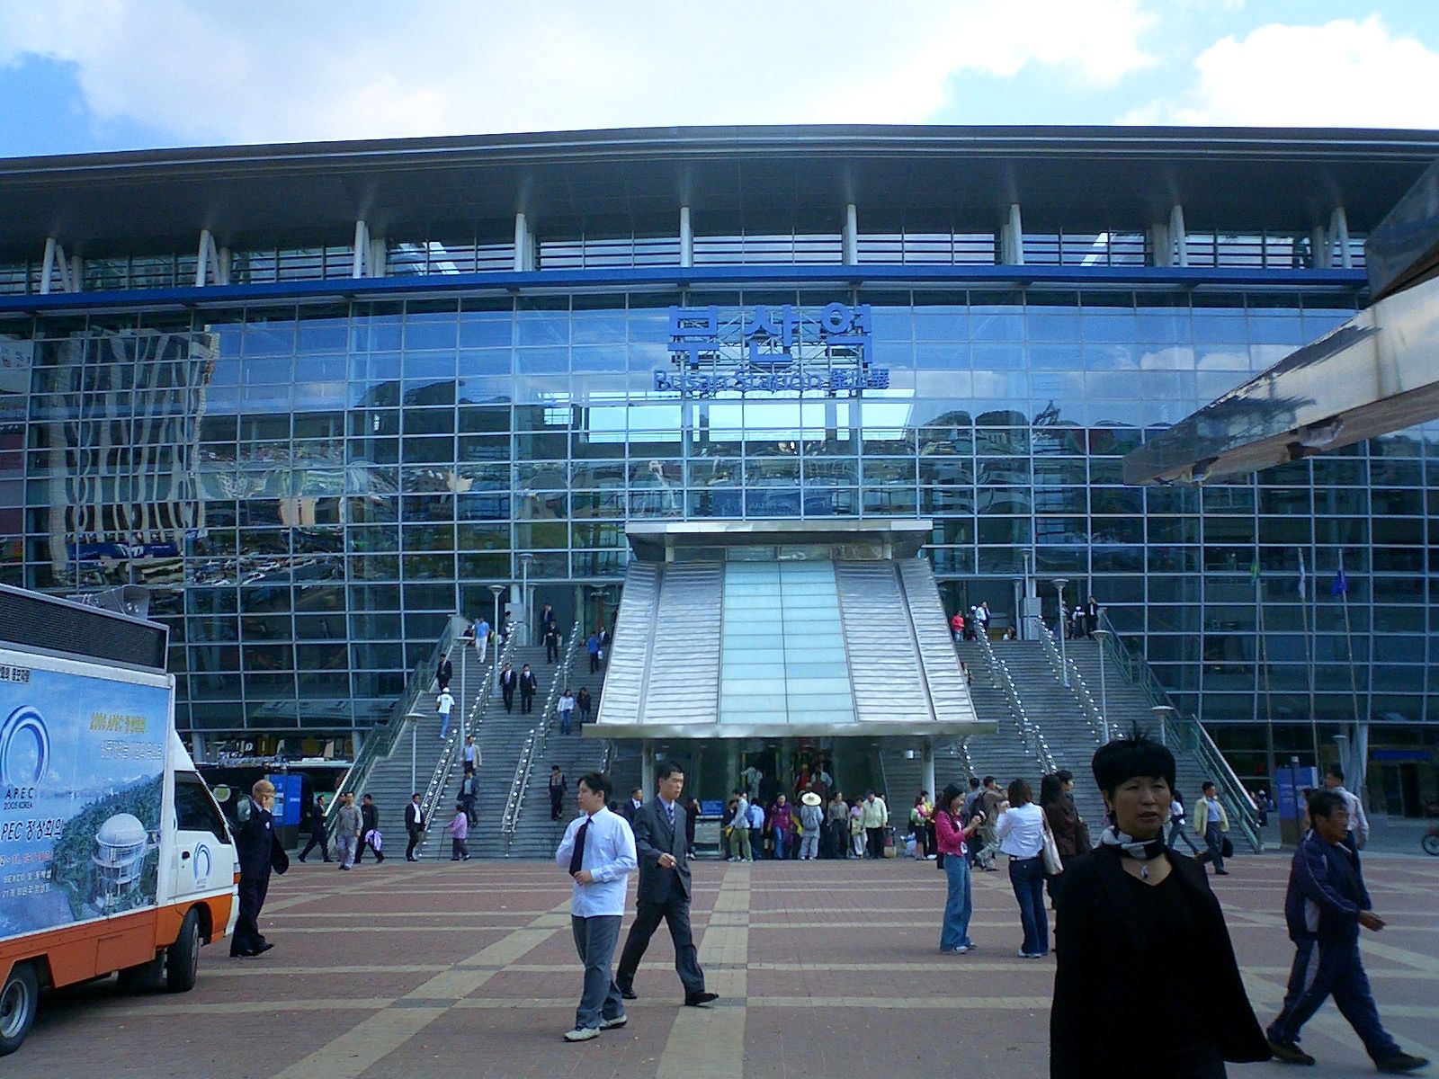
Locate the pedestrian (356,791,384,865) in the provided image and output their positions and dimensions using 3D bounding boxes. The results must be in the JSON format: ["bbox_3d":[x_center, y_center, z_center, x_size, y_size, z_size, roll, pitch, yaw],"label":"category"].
[{"bbox_3d":[-8.783,7.234,38.678,0.680,1.751,0.500,3,-10,-21],"label":"pedestrian"}]

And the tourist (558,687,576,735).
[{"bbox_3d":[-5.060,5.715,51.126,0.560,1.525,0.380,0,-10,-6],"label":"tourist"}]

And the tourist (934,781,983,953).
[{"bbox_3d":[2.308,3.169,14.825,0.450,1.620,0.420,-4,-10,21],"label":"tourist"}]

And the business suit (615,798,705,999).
[{"bbox_3d":[-0.394,2.710,11.753,0.620,1.448,0.520,-9,-13,40],"label":"business suit"}]

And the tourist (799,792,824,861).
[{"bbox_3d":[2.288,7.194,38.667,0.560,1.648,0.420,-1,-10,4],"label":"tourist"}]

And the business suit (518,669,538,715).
[{"bbox_3d":[-6.076,4.754,48.902,0.520,1.620,0.420,-1,-10,0],"label":"business suit"}]

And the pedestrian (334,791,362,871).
[{"bbox_3d":[-8.383,6.579,34.762,0.580,1.728,0.420,0,-10,-5],"label":"pedestrian"}]

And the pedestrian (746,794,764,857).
[{"bbox_3d":[0.897,7.187,38.337,0.480,1.550,0.380,-1,-10,3],"label":"pedestrian"}]

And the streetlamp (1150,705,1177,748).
[{"bbox_3d":[11.134,6.025,38.518,0.620,3.700,0.620,-1,-10,0],"label":"streetlamp"}]

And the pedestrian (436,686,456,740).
[{"bbox_3d":[-8.380,5.328,47.186,0.520,1.660,0.450,-1,-10,0],"label":"pedestrian"}]

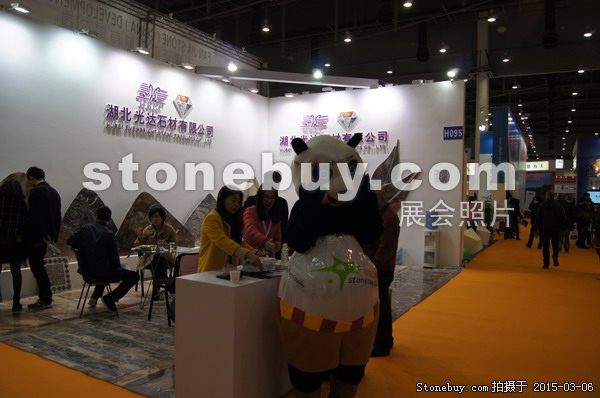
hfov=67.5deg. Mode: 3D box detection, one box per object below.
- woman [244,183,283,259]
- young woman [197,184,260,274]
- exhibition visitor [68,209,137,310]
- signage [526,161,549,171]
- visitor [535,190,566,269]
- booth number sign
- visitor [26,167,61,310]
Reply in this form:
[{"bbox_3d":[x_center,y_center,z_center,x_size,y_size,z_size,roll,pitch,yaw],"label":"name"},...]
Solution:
[{"bbox_3d":[-0.365,0.648,4.450,0.450,1.600,0.400,0,1,-30],"label":"woman"},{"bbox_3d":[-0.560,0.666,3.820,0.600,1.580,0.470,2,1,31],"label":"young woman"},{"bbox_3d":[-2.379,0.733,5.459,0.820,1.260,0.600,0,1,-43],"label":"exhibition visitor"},{"bbox_3d":[16.773,-2.315,32.000,1.750,0.640,0.120,1,1,30],"label":"signage"},{"bbox_3d":[5.495,0.644,9.857,0.600,1.710,0.420,1,1,30],"label":"visitor"},{"bbox_3d":[3.273,-1.390,9.566,0.420,0.270,0.030,1,1,30],"label":"booth number sign"},{"bbox_3d":[-3.193,0.476,5.589,0.360,1.750,0.460,1,1,15],"label":"visitor"}]

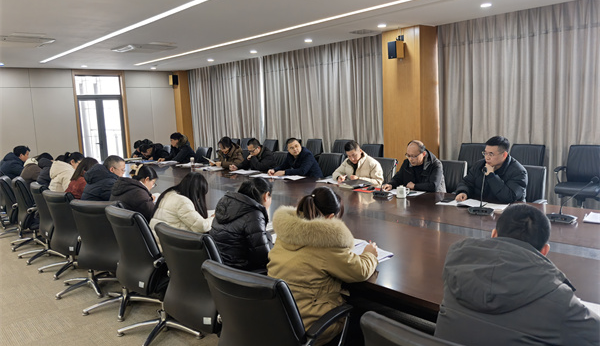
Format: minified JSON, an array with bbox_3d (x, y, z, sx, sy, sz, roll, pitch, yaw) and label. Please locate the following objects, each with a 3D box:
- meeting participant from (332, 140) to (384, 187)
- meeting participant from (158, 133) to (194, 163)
[{"bbox_3d":[0.735,0.231,5.615,0.620,1.240,0.850,4,10,39],"label":"meeting participant"},{"bbox_3d":[-2.204,-0.106,8.844,0.800,1.270,0.570,-7,9,-32],"label":"meeting participant"}]

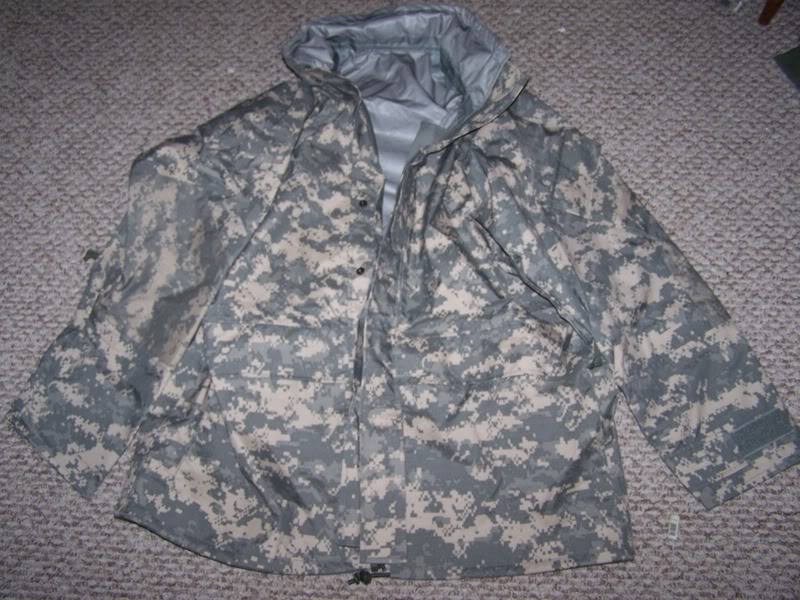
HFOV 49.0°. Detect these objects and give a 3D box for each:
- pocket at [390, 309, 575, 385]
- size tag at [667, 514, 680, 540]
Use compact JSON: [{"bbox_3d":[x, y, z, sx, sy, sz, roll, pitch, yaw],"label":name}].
[{"bbox_3d":[0.118,0.067,1.258,0.252,0.028,0.098,-3,67,2],"label":"pocket"},{"bbox_3d":[0.368,0.305,1.180,0.011,0.003,0.032,13,69,8],"label":"size tag"}]

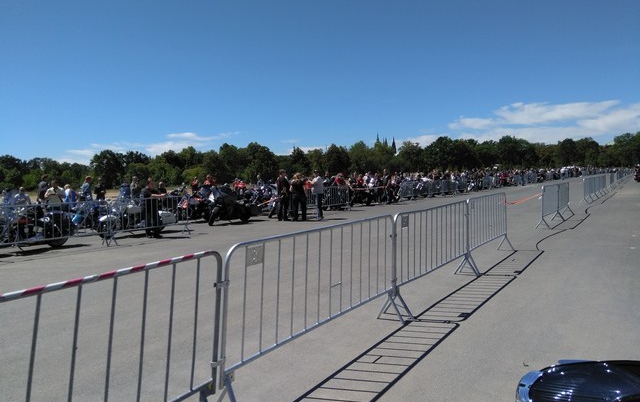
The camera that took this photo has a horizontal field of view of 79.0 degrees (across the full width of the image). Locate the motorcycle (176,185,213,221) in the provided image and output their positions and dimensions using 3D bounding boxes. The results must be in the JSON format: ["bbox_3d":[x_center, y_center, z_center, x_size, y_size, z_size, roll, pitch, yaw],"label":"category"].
[{"bbox_3d":[-4.686,0.121,14.500,2.200,1.320,0.850,1,4,38],"label":"motorcycle"}]

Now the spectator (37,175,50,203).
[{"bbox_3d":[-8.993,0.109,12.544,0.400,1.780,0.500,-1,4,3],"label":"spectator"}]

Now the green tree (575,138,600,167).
[{"bbox_3d":[75.779,-12.021,110.000,7.400,11.400,7.400,-1,3,0],"label":"green tree"}]

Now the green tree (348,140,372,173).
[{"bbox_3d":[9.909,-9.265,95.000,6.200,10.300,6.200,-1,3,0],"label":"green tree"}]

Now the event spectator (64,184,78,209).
[{"bbox_3d":[-8.146,0.194,12.651,0.450,1.550,0.500,-3,4,-30],"label":"event spectator"}]

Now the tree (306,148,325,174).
[{"bbox_3d":[-1.230,-8.940,96.723,4.500,8.820,4.500,-1,4,-1],"label":"tree"}]

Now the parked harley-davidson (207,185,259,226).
[{"bbox_3d":[-3.058,0.096,13.457,2.200,1.360,0.850,-5,5,-42],"label":"parked harley-davidson"}]

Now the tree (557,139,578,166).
[{"bbox_3d":[73.170,-13.190,114.658,6.520,10.890,6.520,1,4,33],"label":"tree"}]

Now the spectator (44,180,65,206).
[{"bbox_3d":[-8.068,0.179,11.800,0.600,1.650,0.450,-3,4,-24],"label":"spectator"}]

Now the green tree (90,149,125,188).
[{"bbox_3d":[-46.622,-6.878,84.725,7.440,8.750,7.440,-3,4,-29],"label":"green tree"}]

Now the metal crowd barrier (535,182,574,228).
[{"bbox_3d":[7.137,0.051,11.715,0.500,1.100,4.400,2,5,40],"label":"metal crowd barrier"}]

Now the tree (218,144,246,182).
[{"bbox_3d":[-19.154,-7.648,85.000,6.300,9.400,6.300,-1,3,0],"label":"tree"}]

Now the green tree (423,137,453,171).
[{"bbox_3d":[30.127,-11.155,99.651,7.730,11.120,7.730,0,4,17],"label":"green tree"}]

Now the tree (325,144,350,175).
[{"bbox_3d":[4.256,-9.512,96.696,6.490,9.660,6.490,-1,4,3],"label":"tree"}]

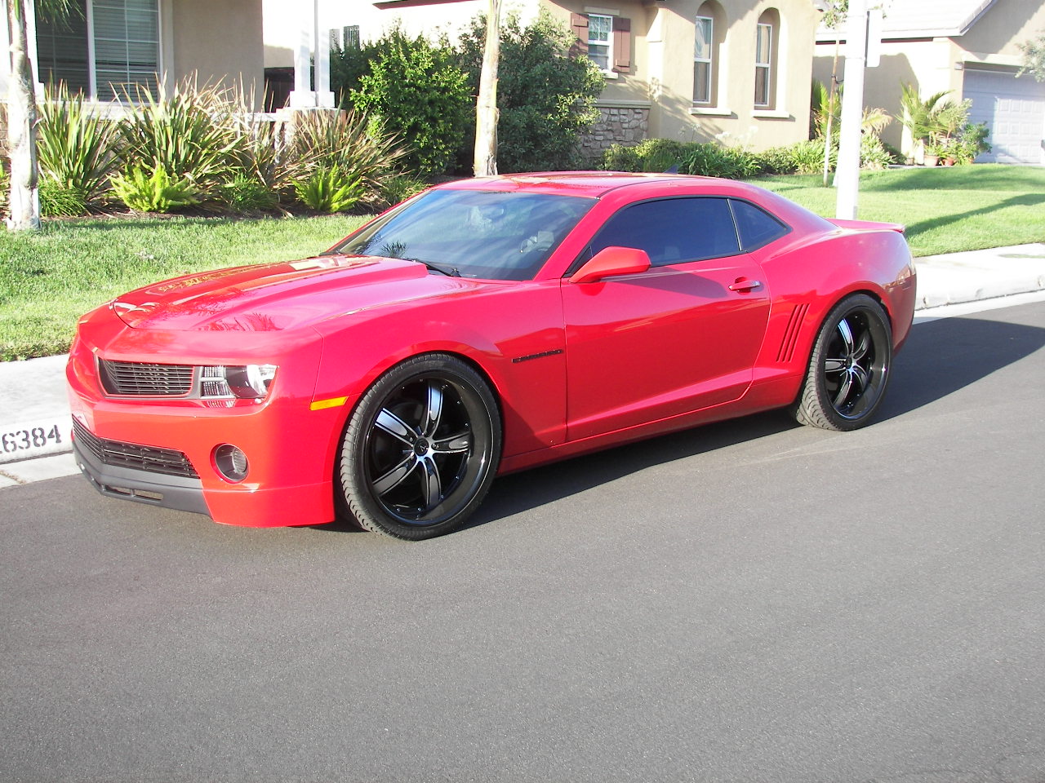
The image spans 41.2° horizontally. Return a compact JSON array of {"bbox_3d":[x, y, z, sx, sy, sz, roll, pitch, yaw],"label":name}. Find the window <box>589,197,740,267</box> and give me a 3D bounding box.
[{"bbox_3d":[0.632,-0.730,6.308,1.170,0.335,0.090,-10,-18,-42],"label":"window"}]

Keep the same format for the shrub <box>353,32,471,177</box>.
[{"bbox_3d":[-1.857,-4.765,22.800,1.900,2.320,1.750,-1,11,-5],"label":"shrub"}]

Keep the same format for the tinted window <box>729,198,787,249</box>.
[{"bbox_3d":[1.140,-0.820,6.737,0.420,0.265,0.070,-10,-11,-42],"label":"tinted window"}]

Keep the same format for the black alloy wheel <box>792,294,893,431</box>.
[{"bbox_3d":[1.633,-0.154,7.328,0.730,0.730,0.310,-10,12,-42],"label":"black alloy wheel"}]

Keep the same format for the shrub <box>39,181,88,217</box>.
[{"bbox_3d":[-5.020,-2.091,15.100,0.660,0.400,0.600,-3,11,-18],"label":"shrub"}]

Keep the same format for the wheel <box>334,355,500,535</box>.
[{"bbox_3d":[-0.441,0.200,5.322,0.725,0.725,0.260,-9,14,-39],"label":"wheel"}]

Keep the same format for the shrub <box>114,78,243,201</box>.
[{"bbox_3d":[-4.020,-2.966,16.300,1.450,1.380,1.350,-2,11,-13],"label":"shrub"}]

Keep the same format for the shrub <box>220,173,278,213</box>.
[{"bbox_3d":[-3.186,-2.319,16.200,0.680,0.460,0.620,-2,11,-11],"label":"shrub"}]

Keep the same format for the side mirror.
[{"bbox_3d":[0.369,-0.535,5.761,0.260,0.165,0.240,-10,15,-42],"label":"side mirror"}]

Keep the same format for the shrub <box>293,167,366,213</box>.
[{"bbox_3d":[-2.278,-2.379,16.384,0.824,0.538,0.757,-1,10,-8],"label":"shrub"}]

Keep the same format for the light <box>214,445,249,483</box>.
[{"bbox_3d":[-1.047,0.257,4.998,0.125,0.145,0.080,7,13,31],"label":"light"}]

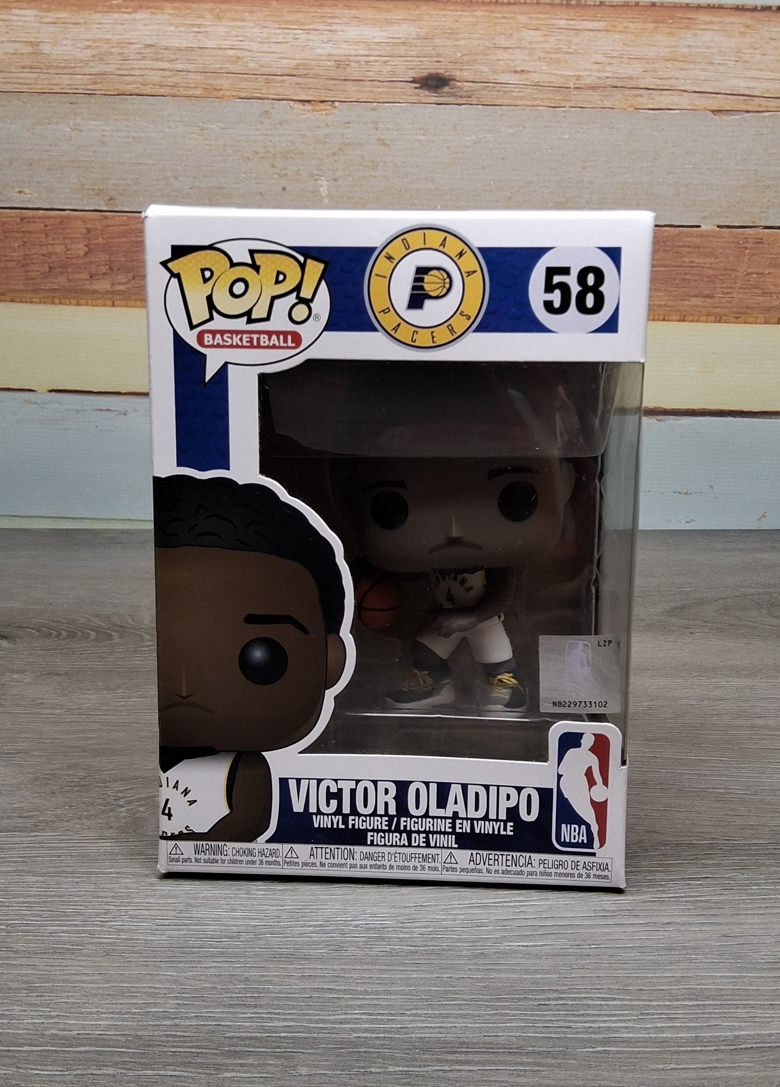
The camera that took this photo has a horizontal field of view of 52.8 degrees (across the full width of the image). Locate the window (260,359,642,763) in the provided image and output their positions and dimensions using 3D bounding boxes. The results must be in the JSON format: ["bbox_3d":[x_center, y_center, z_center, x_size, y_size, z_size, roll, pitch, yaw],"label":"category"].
[{"bbox_3d":[0.014,0.005,0.191,0.088,0.097,0.012,1,6,2],"label":"window"}]

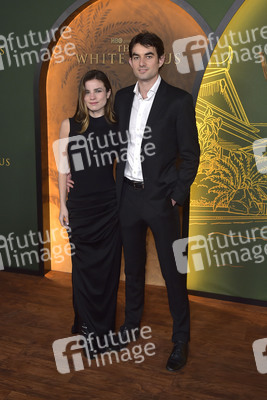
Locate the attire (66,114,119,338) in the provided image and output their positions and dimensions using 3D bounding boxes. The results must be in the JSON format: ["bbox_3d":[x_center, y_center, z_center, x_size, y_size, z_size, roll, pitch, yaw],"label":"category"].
[{"bbox_3d":[-0.220,0.194,2.126,0.370,1.350,0.290,-1,10,-5],"label":"attire"}]

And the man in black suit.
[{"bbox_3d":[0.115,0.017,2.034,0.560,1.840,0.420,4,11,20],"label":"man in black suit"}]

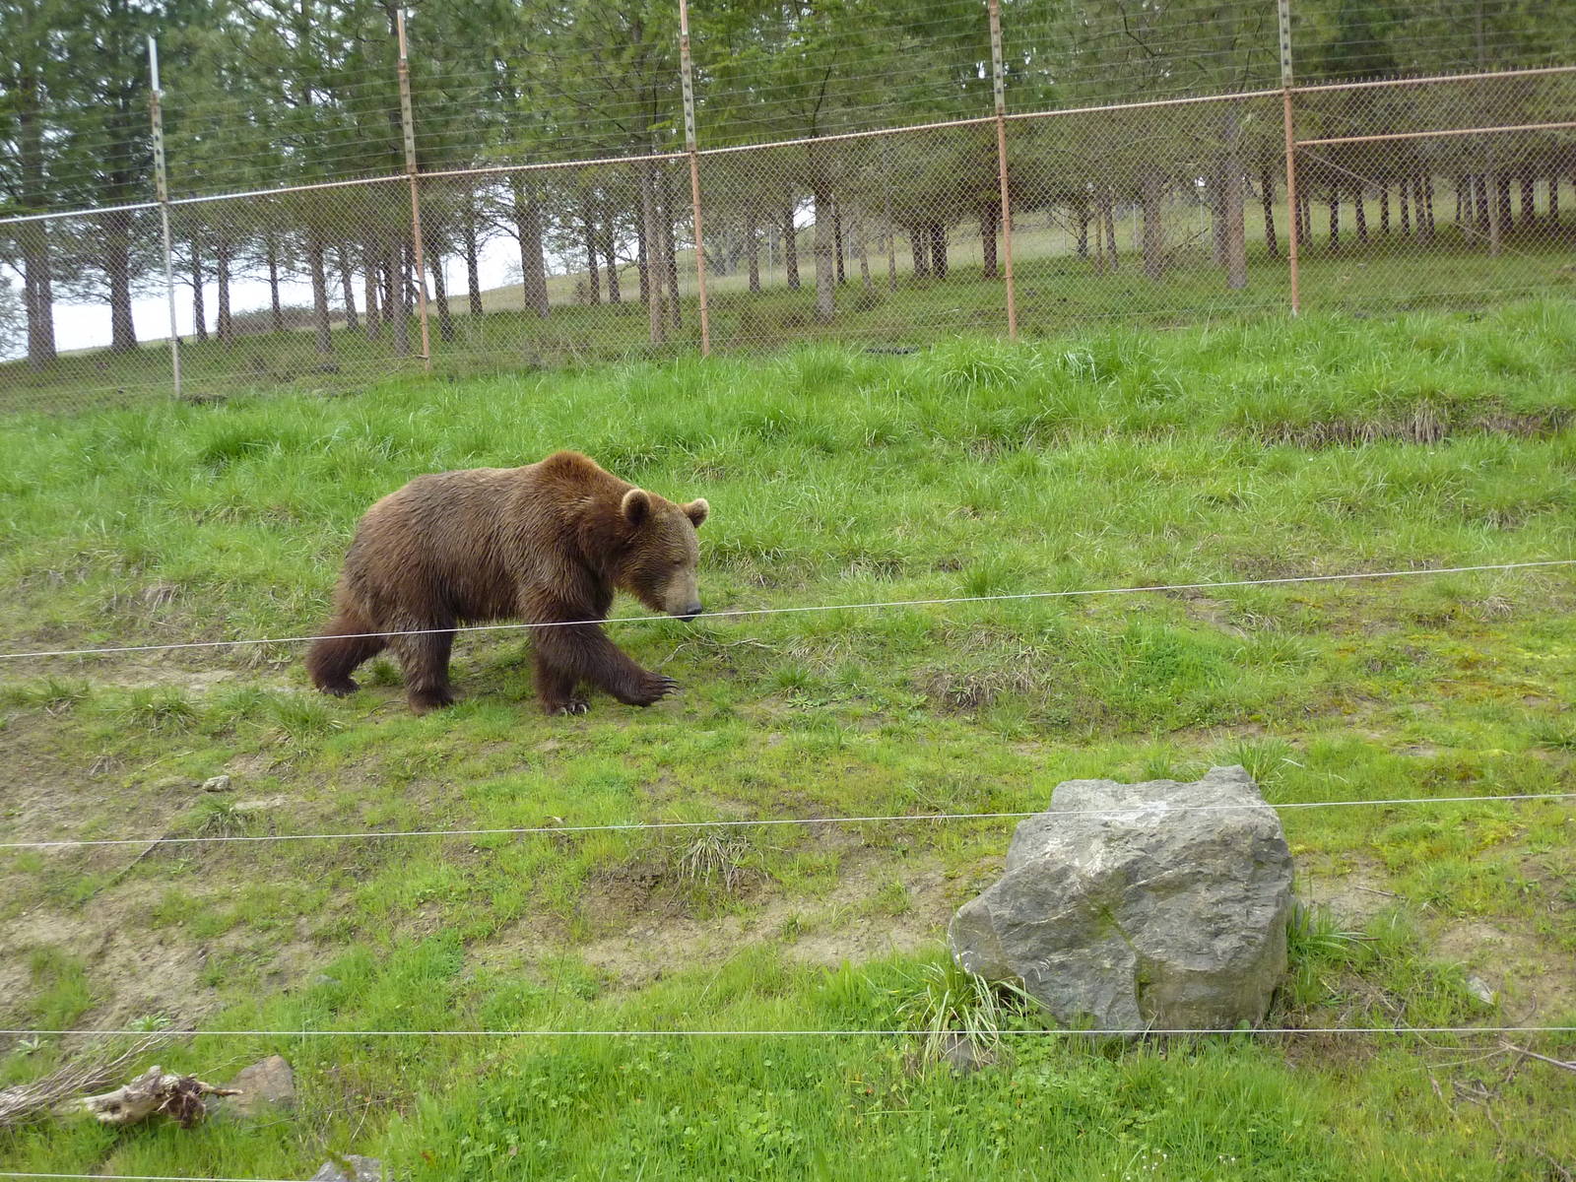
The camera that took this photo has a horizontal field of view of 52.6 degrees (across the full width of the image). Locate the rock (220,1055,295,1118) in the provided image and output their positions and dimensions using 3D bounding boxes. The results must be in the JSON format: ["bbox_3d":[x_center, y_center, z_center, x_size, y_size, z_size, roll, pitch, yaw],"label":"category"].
[{"bbox_3d":[-1.400,1.300,4.180,0.190,0.145,0.160,-3,2,0],"label":"rock"}]

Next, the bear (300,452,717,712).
[{"bbox_3d":[-1.250,-0.030,6.970,1.820,1.130,0.700,-2,2,23],"label":"bear"}]

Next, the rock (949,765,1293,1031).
[{"bbox_3d":[0.950,0.875,4.620,0.960,0.670,0.740,-3,2,3],"label":"rock"}]

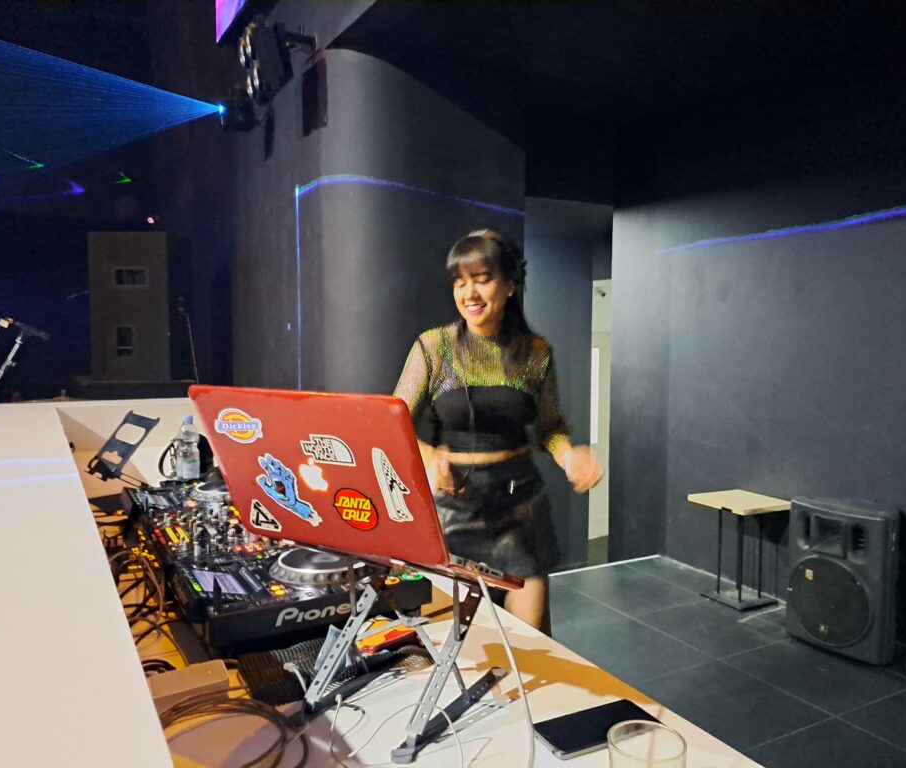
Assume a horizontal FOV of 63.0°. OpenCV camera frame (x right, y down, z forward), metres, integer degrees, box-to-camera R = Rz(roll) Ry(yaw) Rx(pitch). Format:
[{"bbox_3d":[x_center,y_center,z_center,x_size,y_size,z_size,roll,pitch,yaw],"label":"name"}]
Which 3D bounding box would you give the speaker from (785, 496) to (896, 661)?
[{"bbox_3d":[1.972,0.937,3.652,0.342,0.684,0.466,-2,4,-34],"label":"speaker"}]

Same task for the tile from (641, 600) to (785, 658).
[{"bbox_3d":[1.362,1.274,3.863,0.590,0.012,0.590,-2,4,-28],"label":"tile"}]

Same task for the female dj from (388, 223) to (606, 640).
[{"bbox_3d":[0.104,0.456,1.857,0.520,1.640,0.420,1,4,23],"label":"female dj"}]

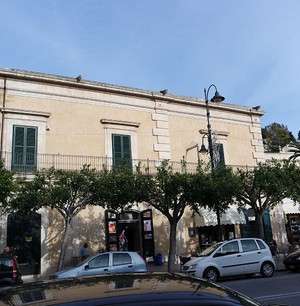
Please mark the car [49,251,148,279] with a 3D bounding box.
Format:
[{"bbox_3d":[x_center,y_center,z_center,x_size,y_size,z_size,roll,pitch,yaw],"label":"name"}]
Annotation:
[{"bbox_3d":[-2.090,4.550,11.840,3.830,1.480,1.660,0,-15,-15],"label":"car"}]

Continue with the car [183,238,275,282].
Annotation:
[{"bbox_3d":[3.288,4.445,13.076,3.920,1.640,1.700,1,-13,-16],"label":"car"}]

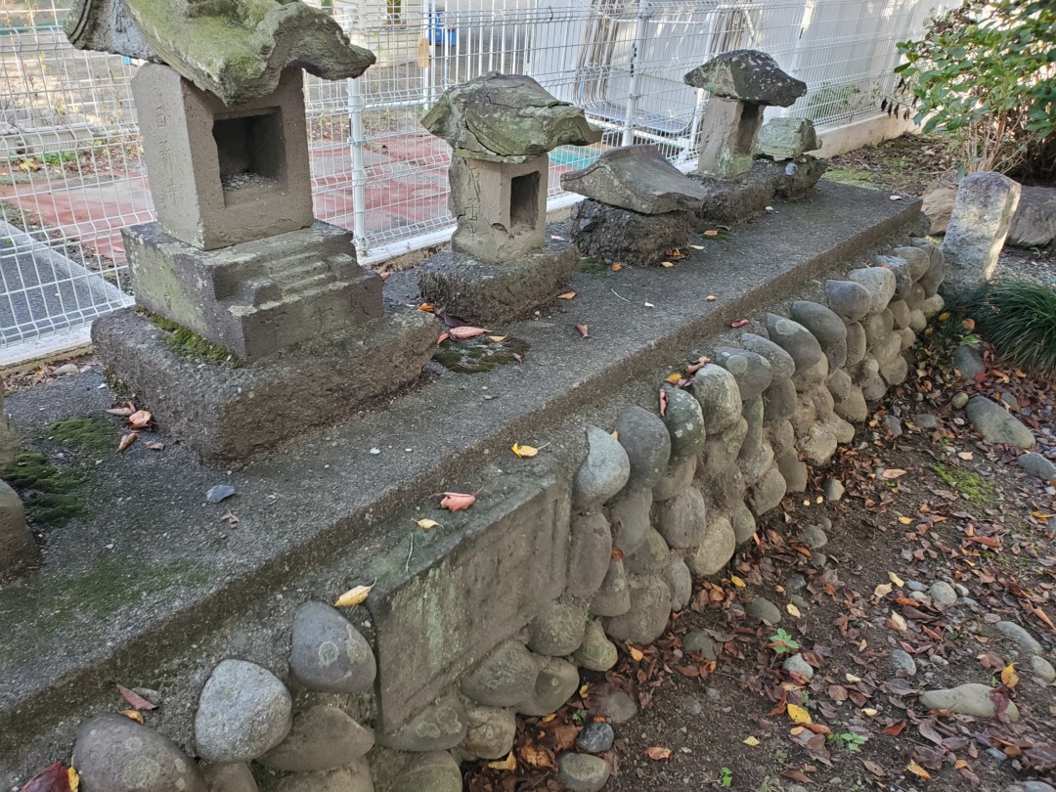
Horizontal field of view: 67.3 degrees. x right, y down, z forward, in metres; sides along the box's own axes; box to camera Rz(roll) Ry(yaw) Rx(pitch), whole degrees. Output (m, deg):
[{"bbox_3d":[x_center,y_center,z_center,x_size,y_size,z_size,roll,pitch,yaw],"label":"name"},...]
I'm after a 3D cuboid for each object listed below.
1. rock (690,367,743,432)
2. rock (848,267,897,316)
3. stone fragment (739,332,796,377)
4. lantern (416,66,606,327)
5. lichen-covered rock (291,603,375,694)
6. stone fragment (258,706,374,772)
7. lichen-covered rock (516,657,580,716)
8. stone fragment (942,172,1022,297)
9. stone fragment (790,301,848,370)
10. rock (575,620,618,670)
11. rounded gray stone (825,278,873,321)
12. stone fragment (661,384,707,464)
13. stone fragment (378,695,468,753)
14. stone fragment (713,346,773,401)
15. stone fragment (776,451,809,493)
[{"bbox_3d":[0.830,0.013,3.523,0.240,0.300,0.220,30,40,34],"label":"rock"},{"bbox_3d":[1.898,-0.581,4.381,0.245,0.265,0.255,28,39,33],"label":"rock"},{"bbox_3d":[1.086,-0.183,3.587,0.255,0.216,0.225,28,39,33],"label":"stone fragment"},{"bbox_3d":[-0.116,-0.936,3.502,0.550,0.860,0.780,27,38,30],"label":"lantern"},{"bbox_3d":[-0.455,0.588,1.855,0.189,0.227,0.199,27,37,33],"label":"lichen-covered rock"},{"bbox_3d":[-0.549,0.888,2.049,0.270,0.140,0.170,-2,33,-11],"label":"stone fragment"},{"bbox_3d":[0.067,1.077,2.938,0.220,0.180,0.220,30,40,33],"label":"lichen-covered rock"},{"bbox_3d":[3.130,-1.115,5.500,0.300,0.790,0.250,21,33,37],"label":"stone fragment"},{"bbox_3d":[1.445,-0.299,3.940,0.255,0.314,0.235,28,39,33],"label":"stone fragment"},{"bbox_3d":[0.256,0.943,2.995,0.175,0.195,0.165,30,40,34],"label":"rock"},{"bbox_3d":[1.705,-0.511,4.209,0.250,0.190,0.170,30,40,33],"label":"rounded gray stone"},{"bbox_3d":[0.615,0.110,3.126,0.196,0.323,0.206,28,39,33],"label":"stone fragment"},{"bbox_3d":[-0.324,1.020,2.479,0.280,0.170,0.200,3,32,-3],"label":"stone fragment"},{"bbox_3d":[0.990,-0.102,3.667,0.290,0.240,0.210,30,40,34],"label":"stone fragment"},{"bbox_3d":[0.874,0.251,2.624,0.098,0.160,0.085,28,38,34],"label":"stone fragment"}]

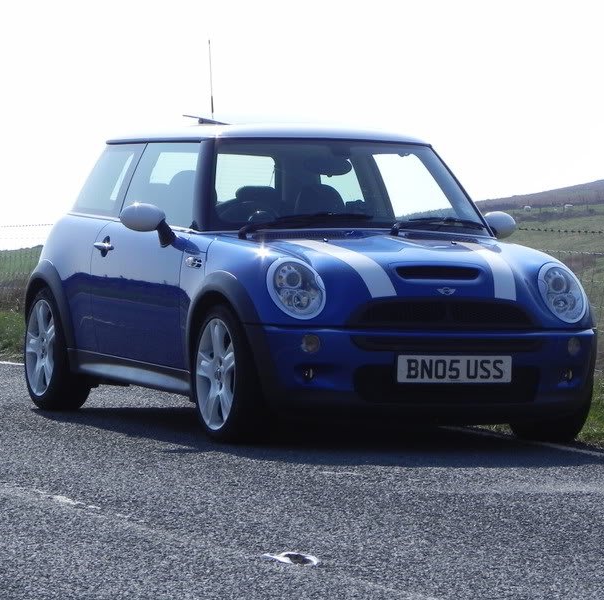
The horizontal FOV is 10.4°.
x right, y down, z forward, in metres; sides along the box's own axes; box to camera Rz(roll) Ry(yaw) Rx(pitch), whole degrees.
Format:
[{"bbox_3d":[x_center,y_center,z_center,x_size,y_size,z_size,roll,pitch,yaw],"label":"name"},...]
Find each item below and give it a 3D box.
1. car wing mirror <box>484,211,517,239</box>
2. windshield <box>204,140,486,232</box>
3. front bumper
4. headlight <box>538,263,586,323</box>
[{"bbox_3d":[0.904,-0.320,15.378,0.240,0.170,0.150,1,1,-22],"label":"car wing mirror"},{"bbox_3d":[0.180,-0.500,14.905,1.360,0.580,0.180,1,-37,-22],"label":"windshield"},{"bbox_3d":[0.567,0.307,13.924,1.650,0.410,0.390,1,1,-22],"label":"front bumper"},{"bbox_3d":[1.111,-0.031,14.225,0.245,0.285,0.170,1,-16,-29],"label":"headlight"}]

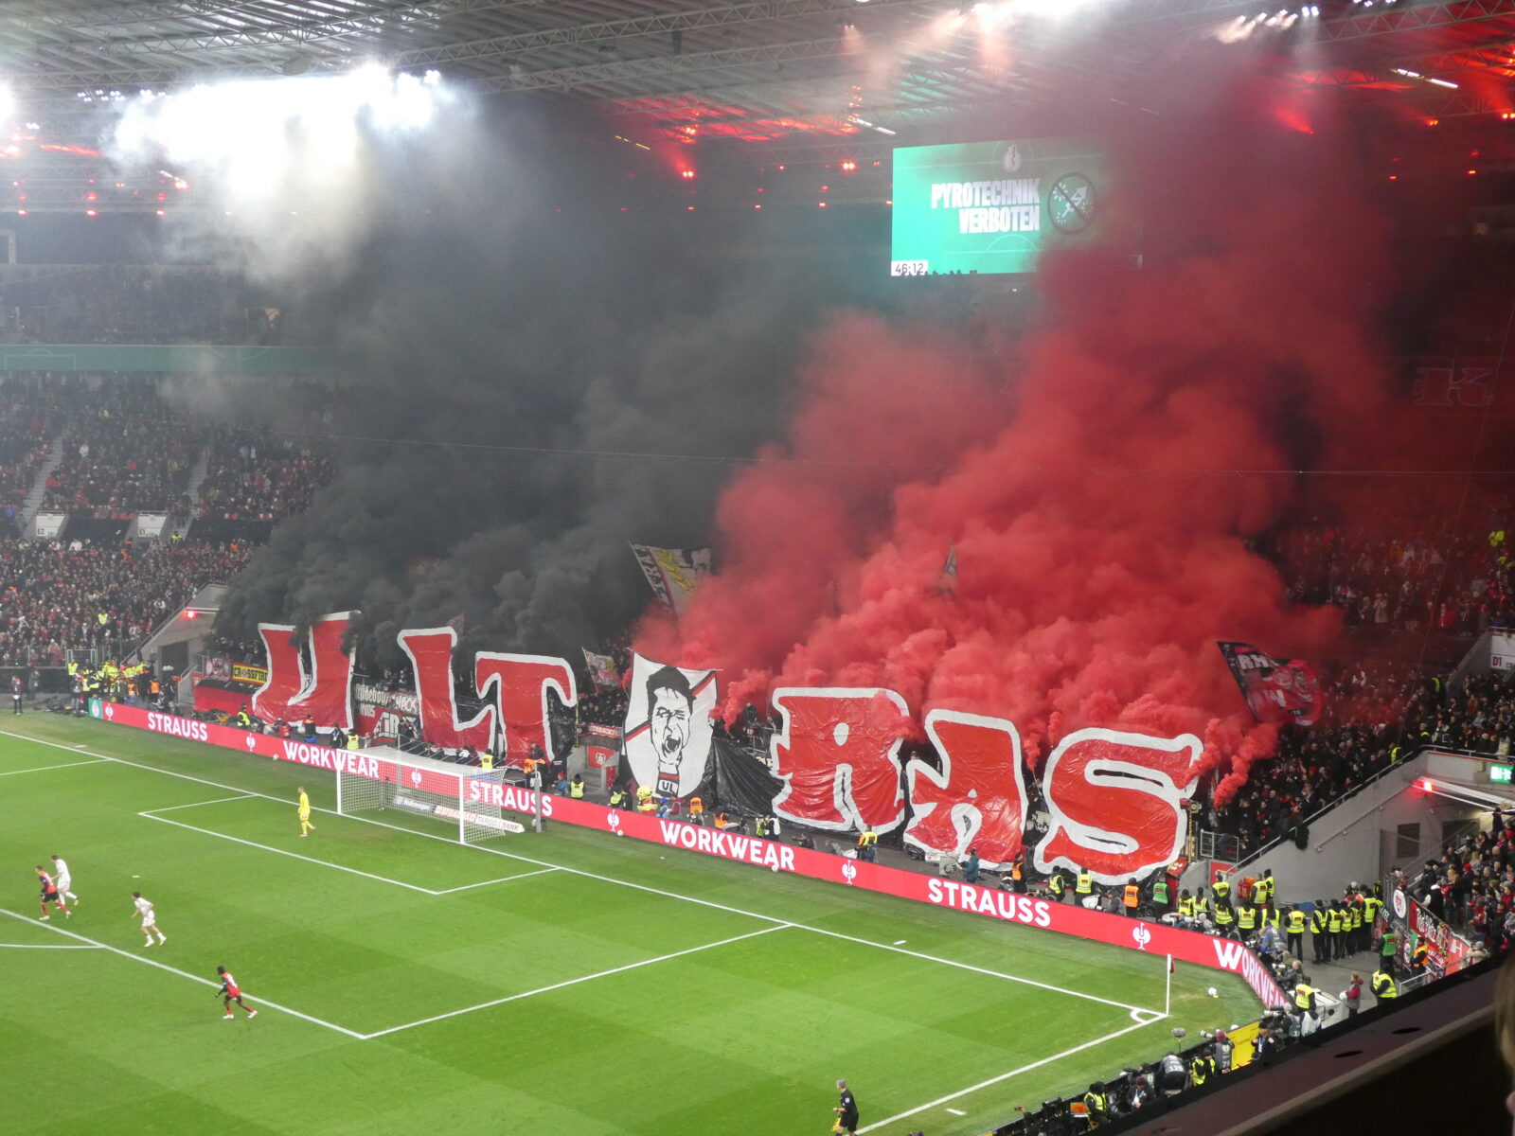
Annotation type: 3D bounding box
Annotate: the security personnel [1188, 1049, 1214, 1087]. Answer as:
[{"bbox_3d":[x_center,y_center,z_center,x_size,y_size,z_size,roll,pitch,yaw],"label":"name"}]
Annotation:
[{"bbox_3d":[10.778,12.201,52.436,0.580,1.300,0.680,-5,7,-44],"label":"security personnel"}]

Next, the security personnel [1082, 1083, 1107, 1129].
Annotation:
[{"bbox_3d":[7.848,12.413,49.778,0.680,1.320,0.580,5,7,43],"label":"security personnel"}]

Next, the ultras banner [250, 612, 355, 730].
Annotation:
[{"bbox_3d":[-21.770,4.656,105.000,8.910,5.520,0.700,5,7,43],"label":"ultras banner"}]

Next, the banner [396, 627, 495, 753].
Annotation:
[{"bbox_3d":[-13.906,5.372,97.609,7.010,5.650,0.700,5,7,43],"label":"banner"}]

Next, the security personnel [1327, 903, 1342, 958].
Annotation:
[{"bbox_3d":[17.249,10.810,65.306,0.580,1.800,0.420,-1,5,-13],"label":"security personnel"}]

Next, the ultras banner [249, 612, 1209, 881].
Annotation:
[{"bbox_3d":[-5.274,6.245,89.502,54.290,5.550,1.000,5,7,43],"label":"ultras banner"}]

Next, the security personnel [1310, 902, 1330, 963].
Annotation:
[{"bbox_3d":[16.720,10.828,64.900,0.580,1.830,0.450,-3,6,-30],"label":"security personnel"}]

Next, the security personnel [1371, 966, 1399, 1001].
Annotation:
[{"bbox_3d":[16.691,11.457,58.282,0.450,1.800,0.580,0,5,-2],"label":"security personnel"}]

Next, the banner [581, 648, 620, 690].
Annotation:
[{"bbox_3d":[-6.639,4.360,93.259,2.230,1.780,0.400,5,7,43],"label":"banner"}]

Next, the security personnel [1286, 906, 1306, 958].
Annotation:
[{"bbox_3d":[16.065,10.836,65.142,0.600,1.760,0.420,1,5,6],"label":"security personnel"}]

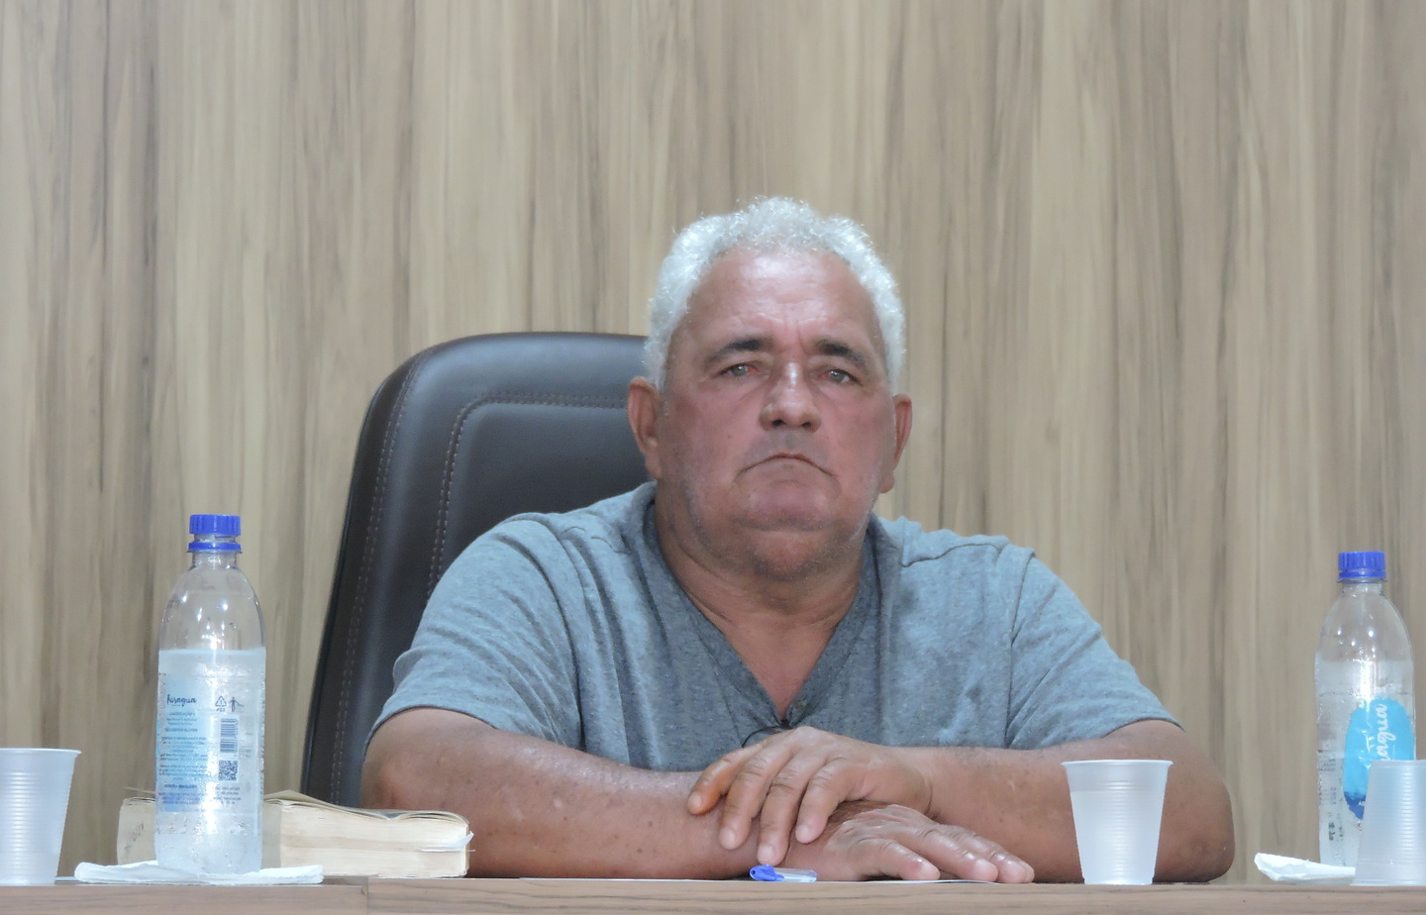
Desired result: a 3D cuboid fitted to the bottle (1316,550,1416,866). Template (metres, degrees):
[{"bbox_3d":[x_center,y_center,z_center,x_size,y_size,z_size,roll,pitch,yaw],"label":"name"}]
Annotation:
[{"bbox_3d":[0.421,0.166,4.910,0.065,0.211,0.065,0,-5,0],"label":"bottle"}]

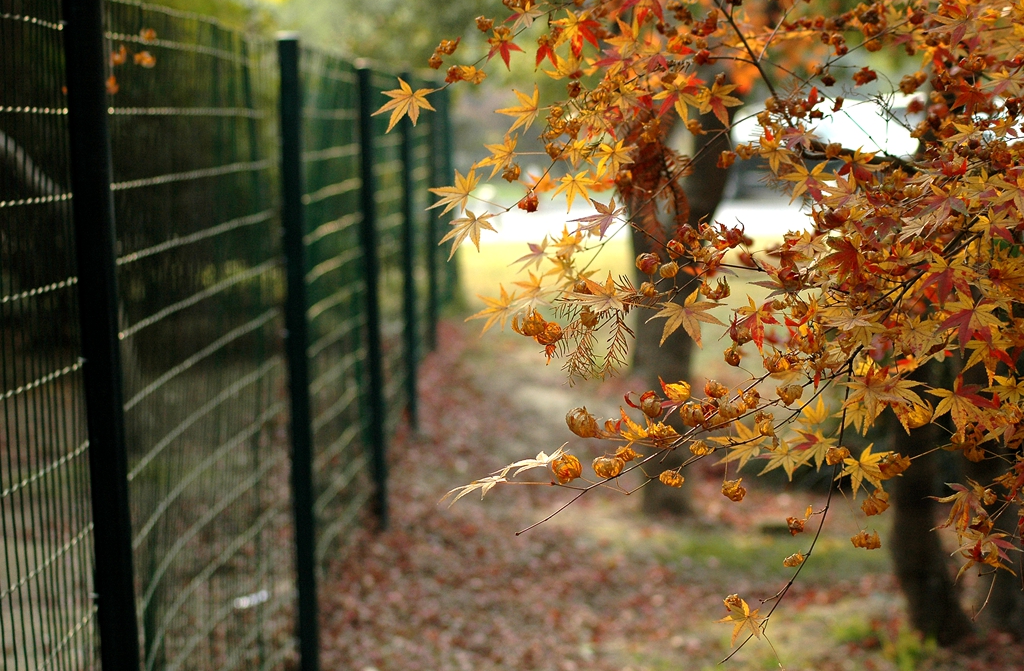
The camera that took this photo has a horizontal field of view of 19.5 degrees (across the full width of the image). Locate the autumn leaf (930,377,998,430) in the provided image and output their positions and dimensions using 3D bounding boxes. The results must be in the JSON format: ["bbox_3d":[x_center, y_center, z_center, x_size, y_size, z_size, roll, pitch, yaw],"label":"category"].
[{"bbox_3d":[0.345,0.053,2.280,0.055,0.043,0.022,-2,4,0],"label":"autumn leaf"}]

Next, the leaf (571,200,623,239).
[{"bbox_3d":[0.067,-0.091,2.320,0.043,0.030,0.022,-2,4,0],"label":"leaf"}]

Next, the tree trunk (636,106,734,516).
[{"bbox_3d":[0.520,-0.127,9.000,0.296,1.342,0.250,-1,4,0],"label":"tree trunk"}]

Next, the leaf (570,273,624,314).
[{"bbox_3d":[0.081,-0.040,2.830,0.053,0.038,0.028,-1,4,0],"label":"leaf"}]

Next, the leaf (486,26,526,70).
[{"bbox_3d":[-0.005,-0.224,2.320,0.030,0.034,0.018,-2,4,0],"label":"leaf"}]

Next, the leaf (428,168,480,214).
[{"bbox_3d":[-0.045,-0.113,2.320,0.041,0.037,0.020,-2,4,0],"label":"leaf"}]

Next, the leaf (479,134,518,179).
[{"bbox_3d":[-0.011,-0.139,2.320,0.030,0.035,0.020,-2,4,0],"label":"leaf"}]

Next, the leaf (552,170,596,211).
[{"bbox_3d":[0.049,-0.112,2.320,0.034,0.033,0.017,-2,4,0],"label":"leaf"}]

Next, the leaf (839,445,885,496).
[{"bbox_3d":[0.333,0.127,2.830,0.047,0.049,0.020,-1,4,0],"label":"leaf"}]

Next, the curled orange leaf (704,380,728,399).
[{"bbox_3d":[0.194,0.051,2.830,0.023,0.019,0.020,-1,4,0],"label":"curled orange leaf"}]

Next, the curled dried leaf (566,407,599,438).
[{"bbox_3d":[0.055,0.067,2.300,0.025,0.023,0.023,-2,4,0],"label":"curled dried leaf"}]

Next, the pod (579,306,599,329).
[{"bbox_3d":[0.073,-0.018,2.860,0.019,0.021,0.019,-1,4,0],"label":"pod"}]

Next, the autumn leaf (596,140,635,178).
[{"bbox_3d":[0.099,-0.170,2.870,0.040,0.037,0.018,-1,4,0],"label":"autumn leaf"}]

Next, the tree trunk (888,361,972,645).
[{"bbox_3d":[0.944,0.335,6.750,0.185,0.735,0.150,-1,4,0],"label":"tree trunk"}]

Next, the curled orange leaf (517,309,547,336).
[{"bbox_3d":[0.014,-0.010,2.320,0.025,0.023,0.022,-2,4,0],"label":"curled orange leaf"}]

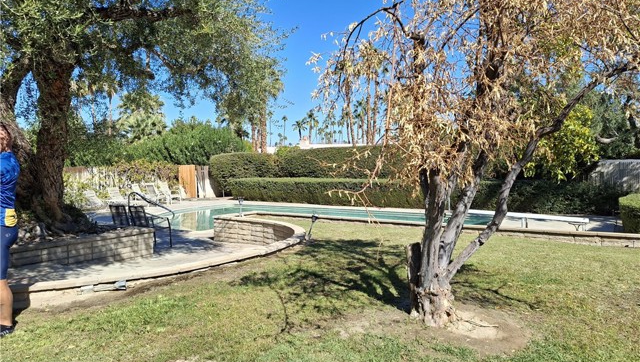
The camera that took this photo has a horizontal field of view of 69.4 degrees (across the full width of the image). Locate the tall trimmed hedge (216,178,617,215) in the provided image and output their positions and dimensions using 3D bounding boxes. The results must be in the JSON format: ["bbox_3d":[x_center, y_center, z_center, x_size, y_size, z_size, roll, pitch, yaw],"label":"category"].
[{"bbox_3d":[2.800,0.470,19.000,15.900,1.000,1.300,1,1,32],"label":"tall trimmed hedge"}]

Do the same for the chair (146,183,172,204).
[{"bbox_3d":[-6.280,0.500,17.900,0.900,0.970,0.650,1,1,31],"label":"chair"}]

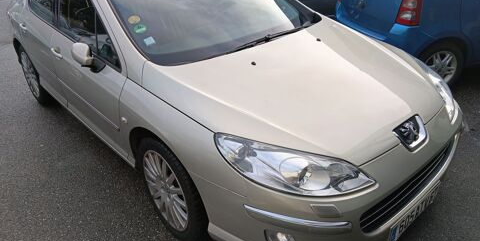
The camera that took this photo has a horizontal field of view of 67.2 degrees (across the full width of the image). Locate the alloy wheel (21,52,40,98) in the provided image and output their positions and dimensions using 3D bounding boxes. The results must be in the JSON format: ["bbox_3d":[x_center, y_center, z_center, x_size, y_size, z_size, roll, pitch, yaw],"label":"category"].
[{"bbox_3d":[-2.155,-0.525,3.901,0.180,0.485,0.485,-24,35,-35],"label":"alloy wheel"}]

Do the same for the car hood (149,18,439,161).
[{"bbox_3d":[0.422,-0.249,2.043,1.550,0.260,1.240,-24,42,-35],"label":"car hood"}]

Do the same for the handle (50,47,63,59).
[{"bbox_3d":[-1.361,-0.510,2.679,0.050,0.060,0.210,-24,35,-35],"label":"handle"}]

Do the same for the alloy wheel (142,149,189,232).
[{"bbox_3d":[-0.352,0.365,2.061,0.180,0.485,0.485,-24,35,-35],"label":"alloy wheel"}]

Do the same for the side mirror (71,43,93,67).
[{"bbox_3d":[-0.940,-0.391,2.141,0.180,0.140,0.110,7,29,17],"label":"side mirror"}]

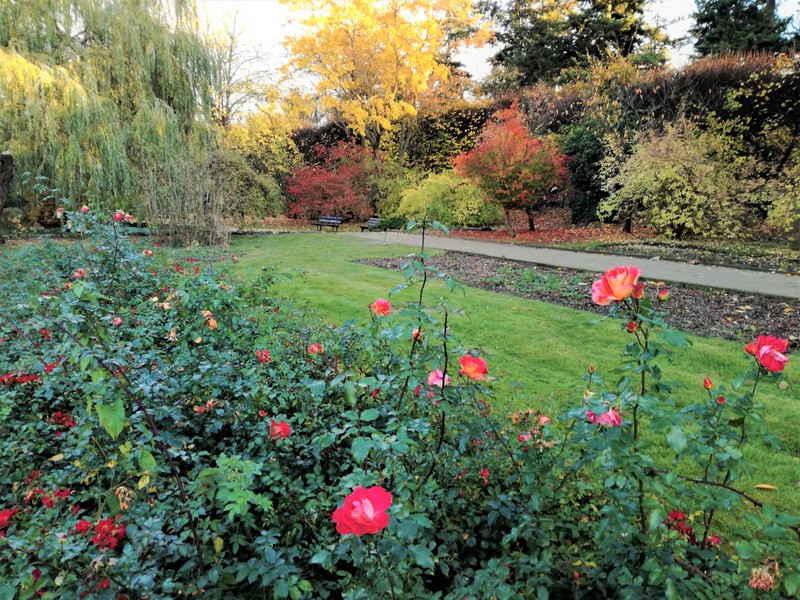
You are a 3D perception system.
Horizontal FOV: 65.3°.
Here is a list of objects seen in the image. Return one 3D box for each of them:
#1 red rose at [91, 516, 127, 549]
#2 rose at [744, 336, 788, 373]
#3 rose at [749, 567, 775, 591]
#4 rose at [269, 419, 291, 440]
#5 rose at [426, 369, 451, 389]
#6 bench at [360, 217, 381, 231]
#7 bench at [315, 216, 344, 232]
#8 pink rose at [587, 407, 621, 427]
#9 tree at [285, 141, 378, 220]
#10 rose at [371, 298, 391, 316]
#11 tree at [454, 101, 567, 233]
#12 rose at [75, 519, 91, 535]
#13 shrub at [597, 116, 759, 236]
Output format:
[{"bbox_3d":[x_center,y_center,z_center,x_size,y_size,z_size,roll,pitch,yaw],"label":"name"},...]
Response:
[{"bbox_3d":[-0.747,0.596,1.600,0.090,0.080,0.075,-3,9,-18],"label":"red rose"},{"bbox_3d":[0.793,0.118,1.350,0.092,0.078,0.085,4,10,24],"label":"rose"},{"bbox_3d":[0.753,0.580,1.300,0.054,0.050,0.052,3,9,18],"label":"rose"},{"bbox_3d":[-0.386,0.415,2.000,0.070,0.062,0.065,-1,9,-11],"label":"rose"},{"bbox_3d":[0.130,0.266,2.100,0.080,0.066,0.075,1,9,4],"label":"rose"},{"bbox_3d":[-1.341,-3.736,31.000,0.600,0.750,1.550,-5,10,-31],"label":"bench"},{"bbox_3d":[-3.577,-3.751,31.000,1.450,0.820,0.620,7,11,35],"label":"bench"},{"bbox_3d":[0.541,0.311,1.650,0.088,0.050,0.075,4,9,19],"label":"pink rose"},{"bbox_3d":[-3.787,-6.496,34.500,5.100,4.600,4.600,1,9,0],"label":"tree"},{"bbox_3d":[-0.083,0.032,2.650,0.080,0.072,0.075,0,9,-2],"label":"rose"},{"bbox_3d":[4.958,-5.946,28.000,4.900,6.000,4.600,1,9,0],"label":"tree"},{"bbox_3d":[-0.824,0.588,1.620,0.042,0.040,0.040,-2,9,-12],"label":"rose"},{"bbox_3d":[9.596,-4.186,21.500,5.200,4.100,4.600,3,9,20],"label":"shrub"}]

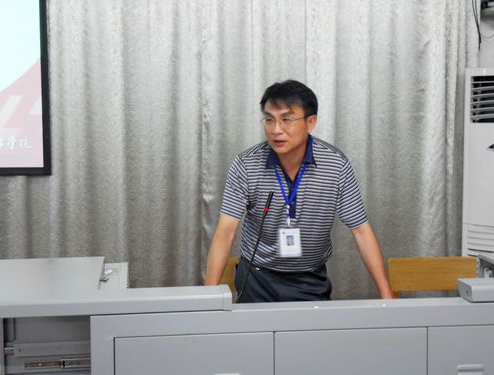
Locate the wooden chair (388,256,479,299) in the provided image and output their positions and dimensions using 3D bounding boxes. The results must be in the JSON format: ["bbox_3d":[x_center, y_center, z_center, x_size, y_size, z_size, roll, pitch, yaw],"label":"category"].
[{"bbox_3d":[0.790,0.722,3.852,0.410,0.820,0.460,0,5,-4],"label":"wooden chair"}]

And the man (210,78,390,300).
[{"bbox_3d":[0.178,0.413,3.215,0.640,1.560,0.500,0,5,1],"label":"man"}]

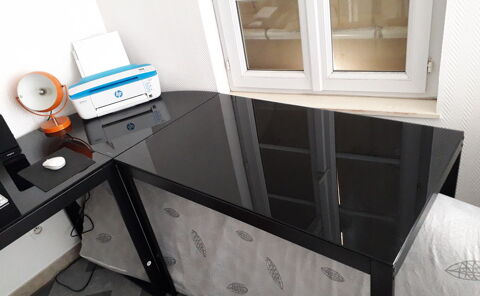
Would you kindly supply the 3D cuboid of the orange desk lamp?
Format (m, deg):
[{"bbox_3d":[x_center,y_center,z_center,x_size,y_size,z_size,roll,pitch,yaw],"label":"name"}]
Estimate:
[{"bbox_3d":[-0.867,-0.217,1.670,0.210,0.265,0.165,-17,30,-9],"label":"orange desk lamp"}]

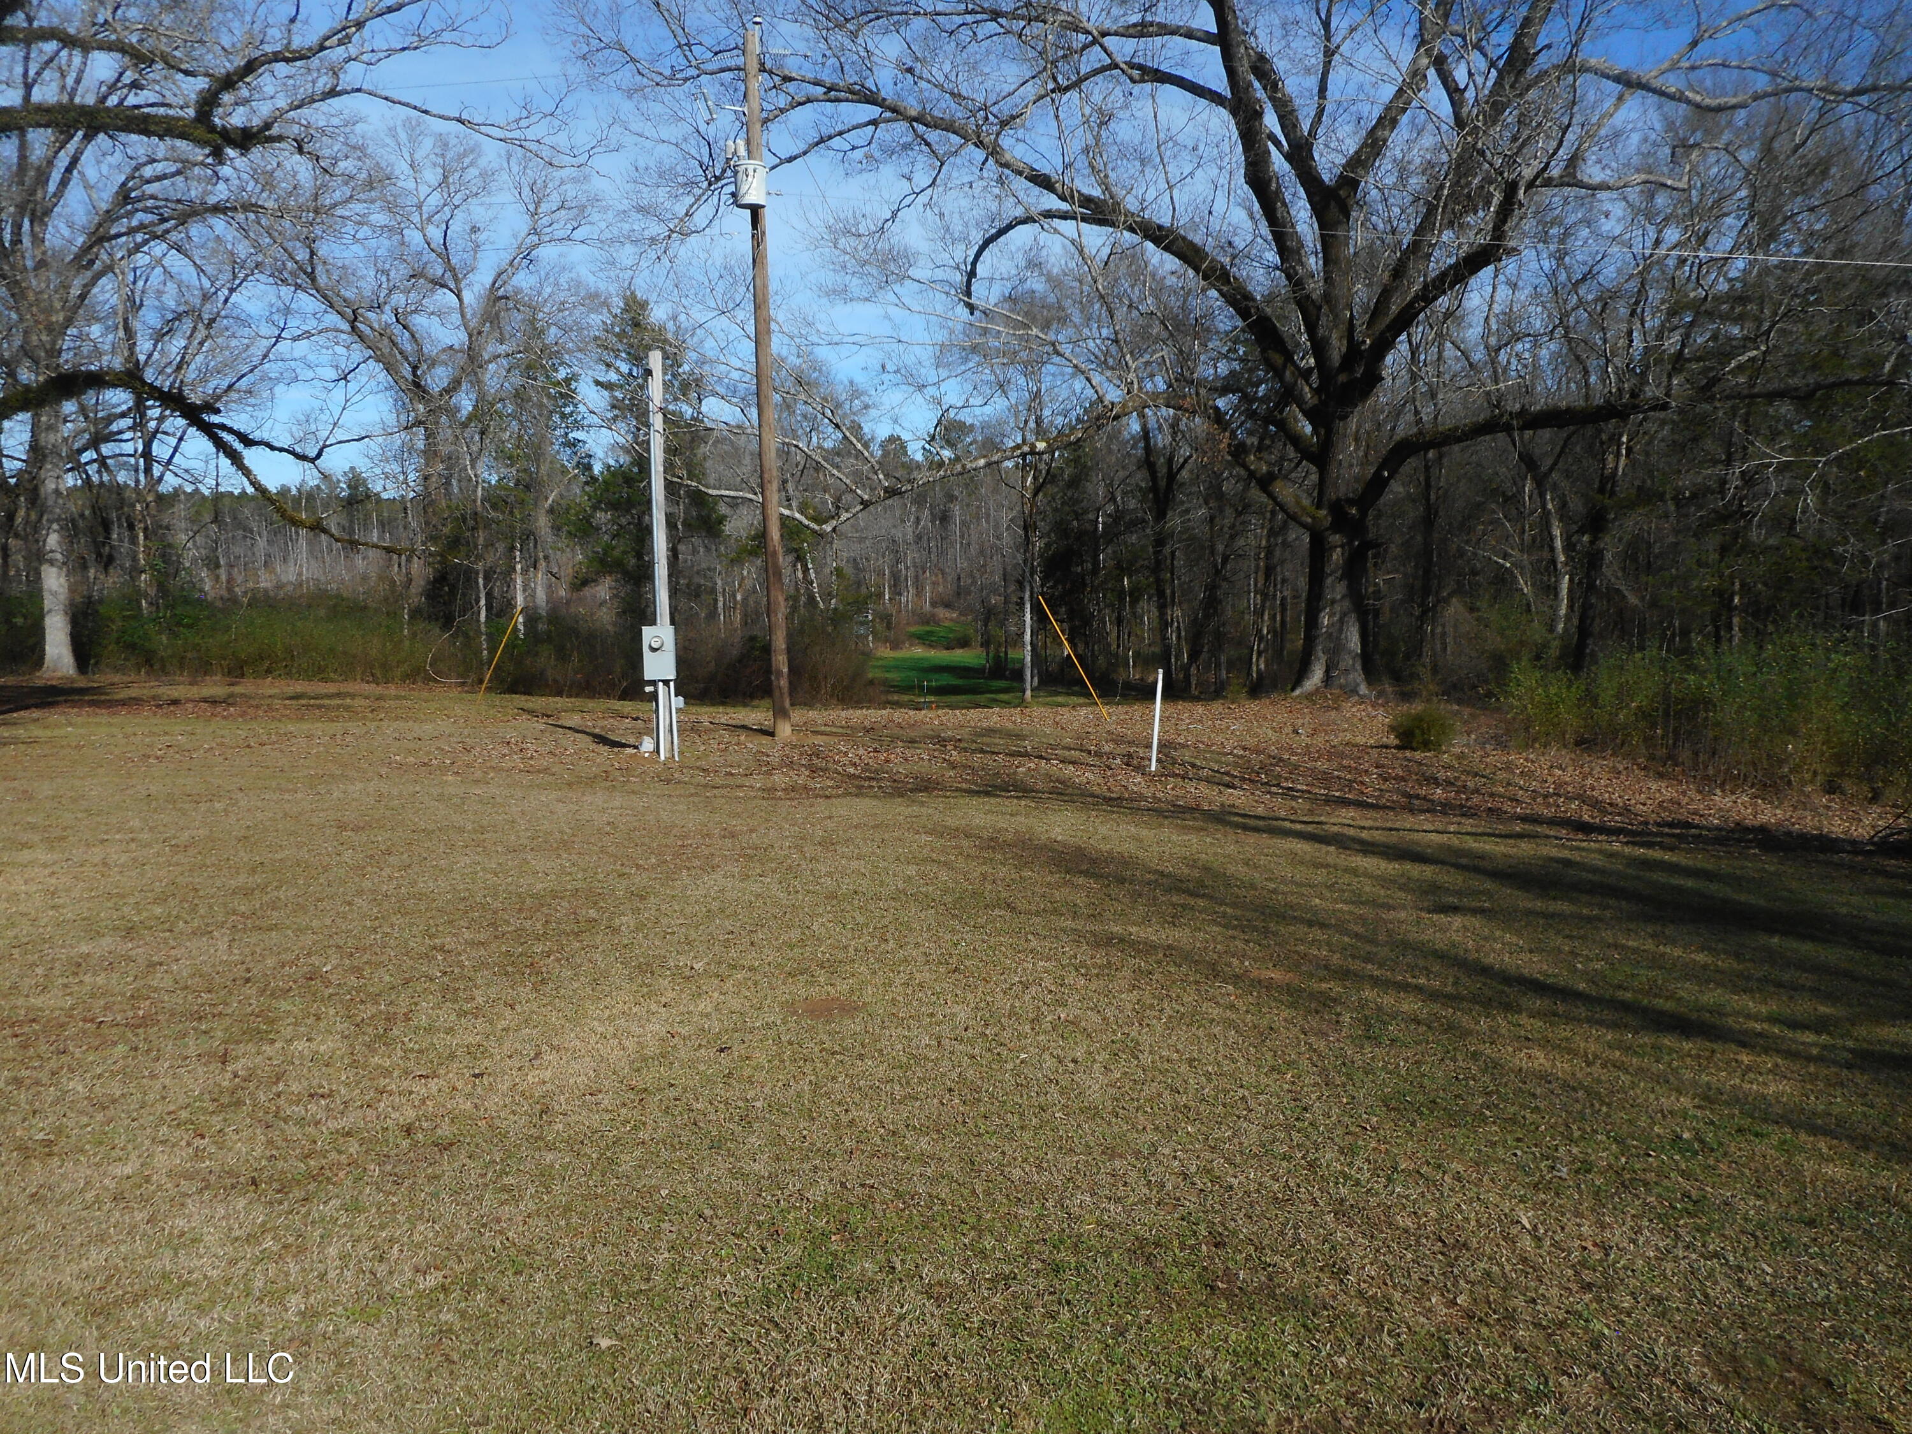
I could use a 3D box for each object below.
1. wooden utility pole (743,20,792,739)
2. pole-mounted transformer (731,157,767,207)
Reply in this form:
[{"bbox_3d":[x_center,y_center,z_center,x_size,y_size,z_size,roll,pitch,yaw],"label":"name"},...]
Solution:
[{"bbox_3d":[-2.722,-4.705,20.112,0.280,10.170,0.280,-1,9,0],"label":"wooden utility pole"},{"bbox_3d":[-2.867,-7.437,19.274,0.450,0.620,0.470,1,9,4],"label":"pole-mounted transformer"}]

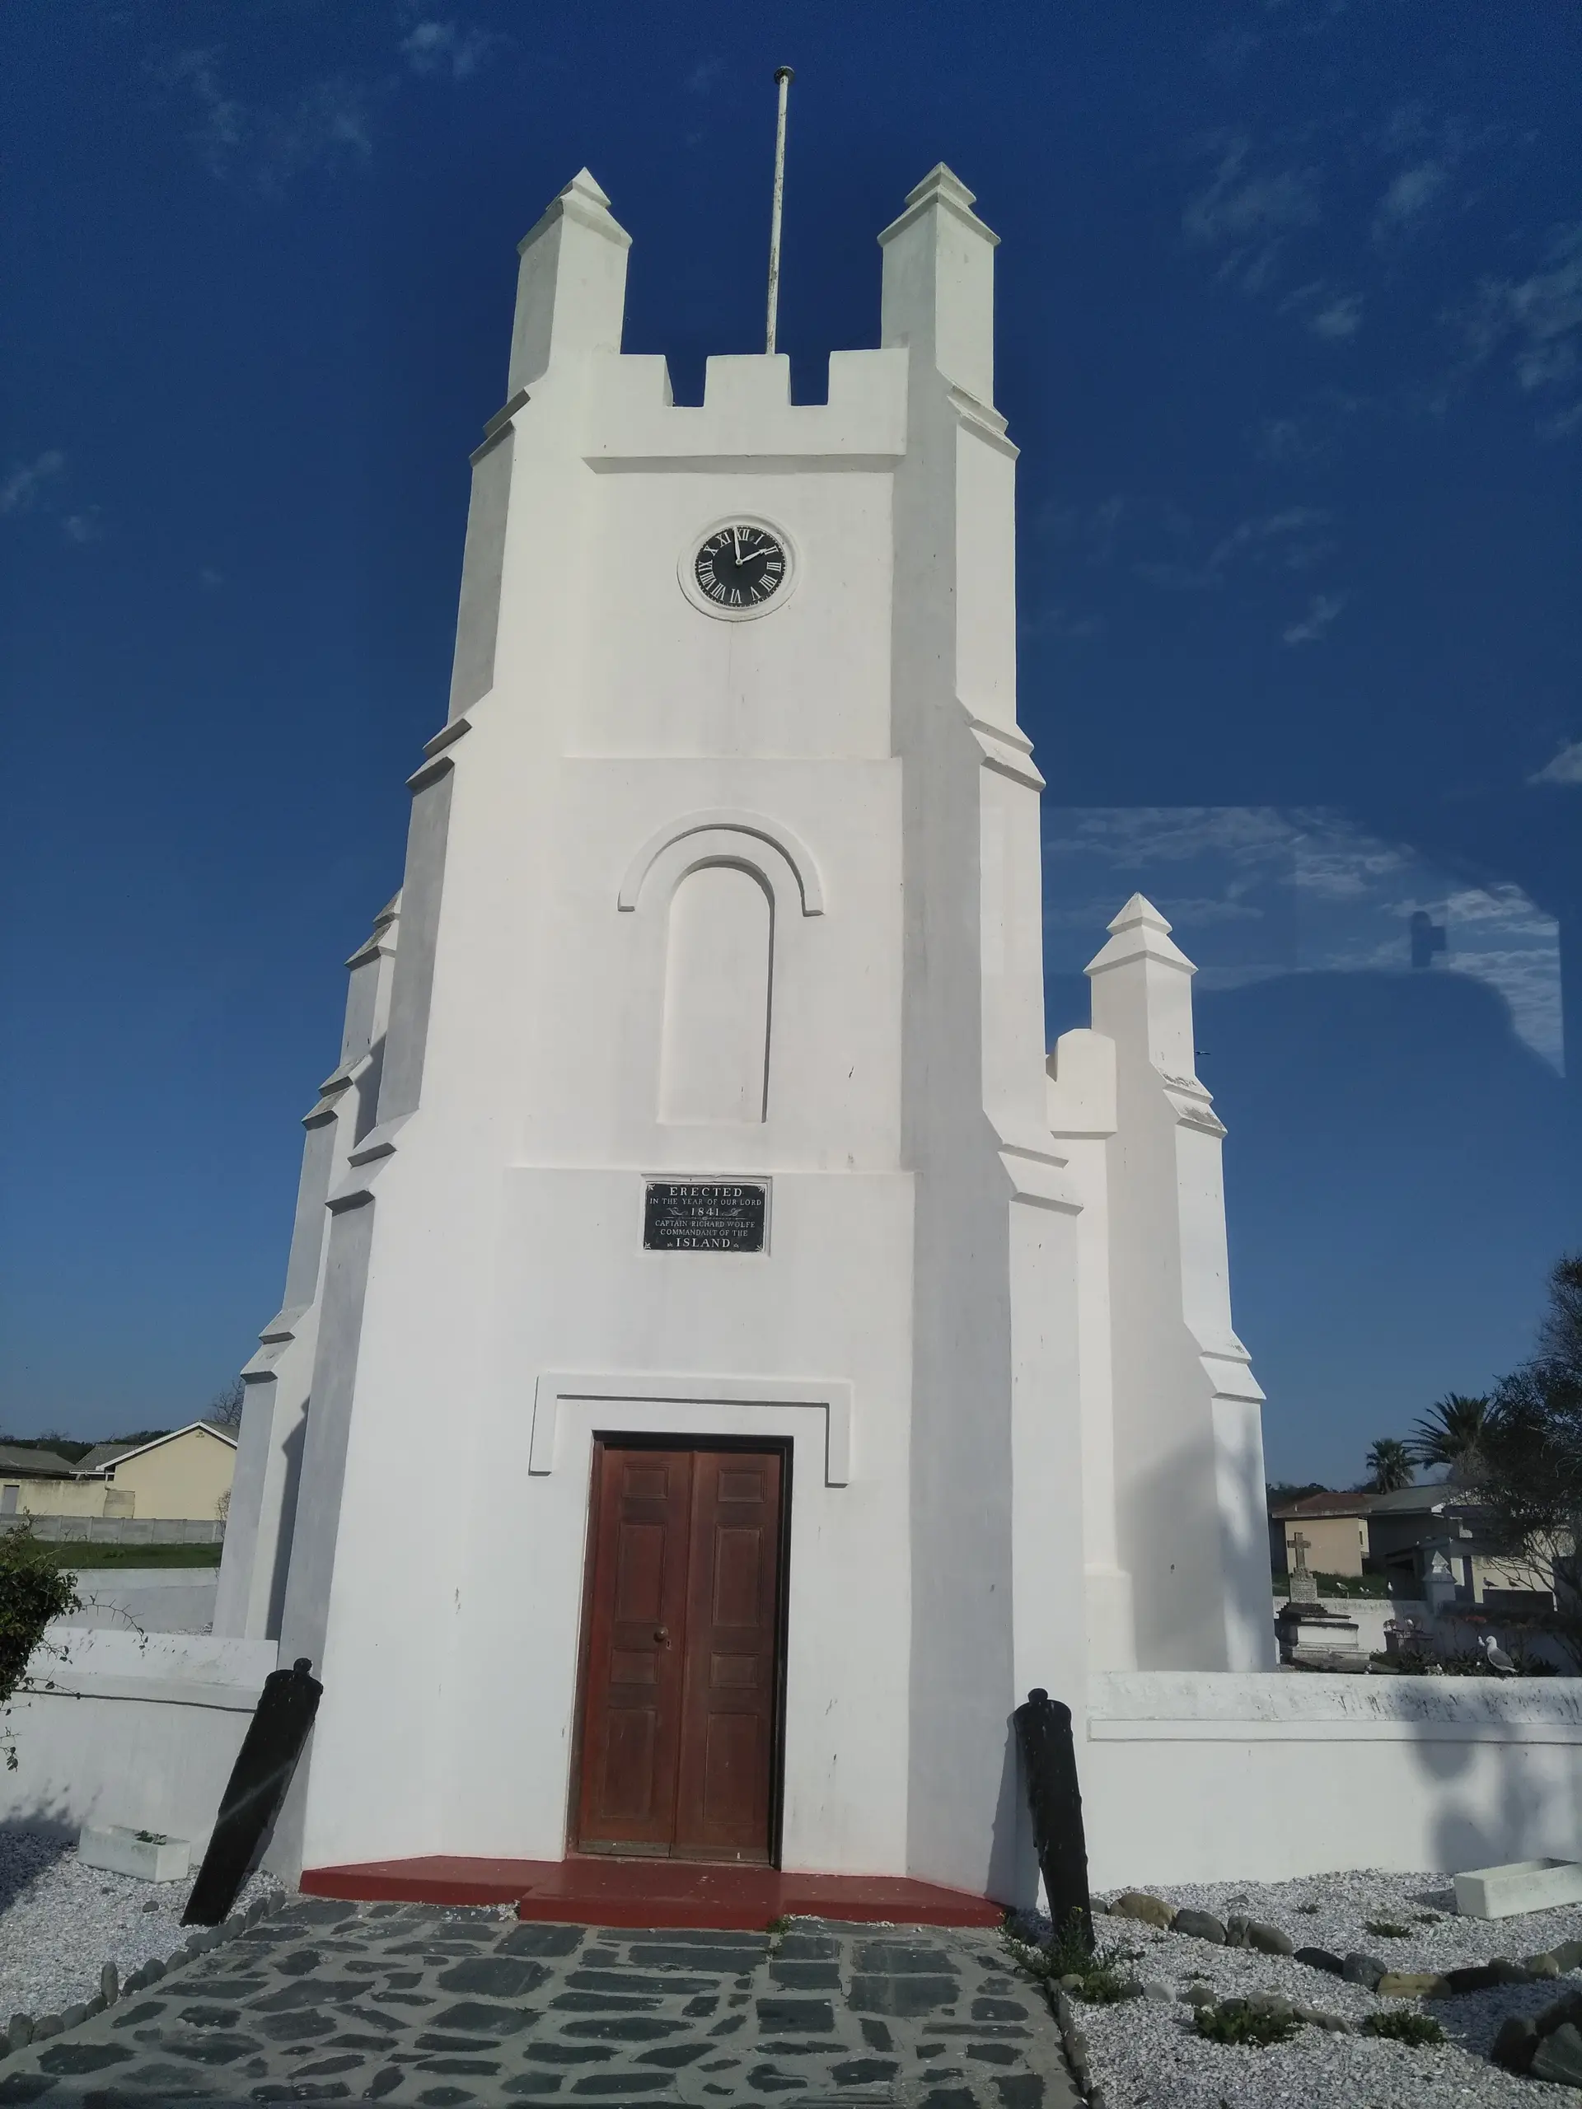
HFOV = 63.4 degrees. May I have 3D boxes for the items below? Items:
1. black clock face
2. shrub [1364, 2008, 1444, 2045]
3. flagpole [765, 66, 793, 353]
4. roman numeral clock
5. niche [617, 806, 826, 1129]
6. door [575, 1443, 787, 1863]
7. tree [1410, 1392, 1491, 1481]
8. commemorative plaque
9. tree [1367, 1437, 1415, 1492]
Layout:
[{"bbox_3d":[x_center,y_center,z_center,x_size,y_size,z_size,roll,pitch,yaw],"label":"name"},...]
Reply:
[{"bbox_3d":[-0.372,-3.602,9.466,0.690,0.690,0.060,1,-15,4],"label":"black clock face"},{"bbox_3d":[2.717,4.323,5.680,0.320,0.130,0.270,1,-15,4],"label":"shrub"},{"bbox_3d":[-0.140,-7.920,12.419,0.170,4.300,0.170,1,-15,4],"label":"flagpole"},{"bbox_3d":[-0.390,-3.598,9.455,0.890,0.890,0.120,1,-15,4],"label":"roman numeral clock"},{"bbox_3d":[-0.487,-0.583,8.787,1.410,2.260,0.220,1,-15,4],"label":"niche"},{"bbox_3d":[-0.668,3.667,7.854,1.200,2.380,0.120,1,-15,4],"label":"door"},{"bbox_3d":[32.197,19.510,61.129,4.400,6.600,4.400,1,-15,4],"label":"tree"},{"bbox_3d":[-0.553,1.058,8.339,0.790,0.460,0.050,1,-15,4],"label":"commemorative plaque"},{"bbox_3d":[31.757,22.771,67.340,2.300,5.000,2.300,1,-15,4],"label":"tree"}]

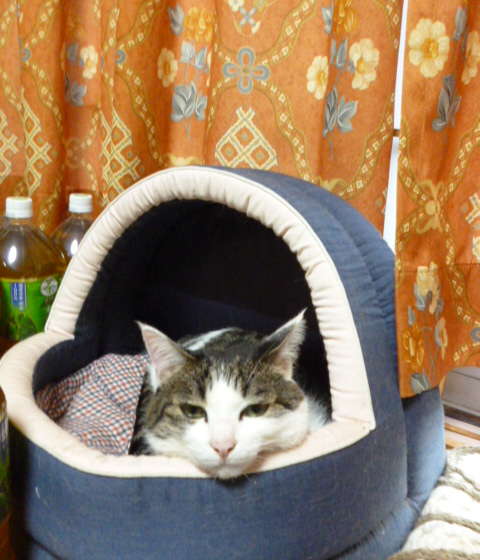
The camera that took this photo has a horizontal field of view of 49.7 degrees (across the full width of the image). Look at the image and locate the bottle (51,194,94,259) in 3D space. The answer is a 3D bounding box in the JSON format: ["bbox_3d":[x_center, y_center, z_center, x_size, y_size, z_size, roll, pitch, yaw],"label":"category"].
[{"bbox_3d":[-0.224,0.033,0.740,0.100,0.306,0.096,3,13,3],"label":"bottle"}]

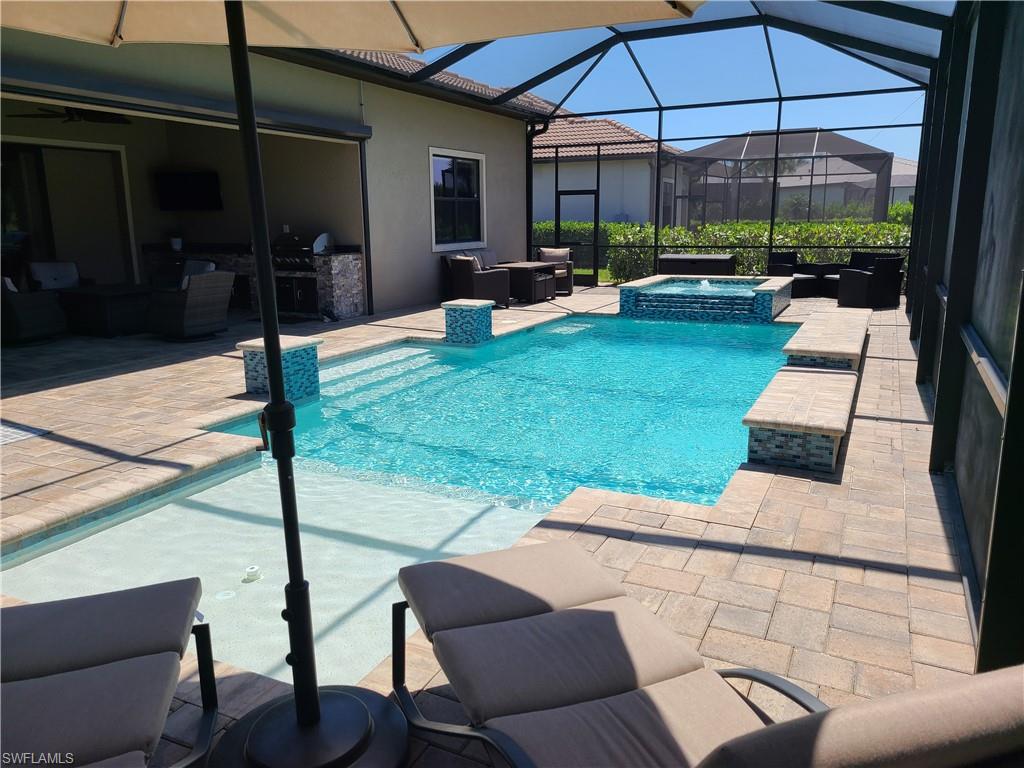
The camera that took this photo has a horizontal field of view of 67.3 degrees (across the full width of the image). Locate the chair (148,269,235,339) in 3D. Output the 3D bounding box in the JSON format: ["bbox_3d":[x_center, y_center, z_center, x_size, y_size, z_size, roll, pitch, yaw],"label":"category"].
[{"bbox_3d":[-4.366,-1.077,10.484,0.880,0.880,0.770,5,14,25],"label":"chair"}]

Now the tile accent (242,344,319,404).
[{"bbox_3d":[-2.139,-0.100,7.146,0.460,0.490,0.460,5,14,25],"label":"tile accent"}]

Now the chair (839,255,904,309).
[{"bbox_3d":[6.076,-1.736,13.024,0.700,0.820,0.730,-5,13,-21],"label":"chair"}]

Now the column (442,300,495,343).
[{"bbox_3d":[-0.591,-0.825,10.292,0.530,0.540,0.530,5,14,25],"label":"column"}]

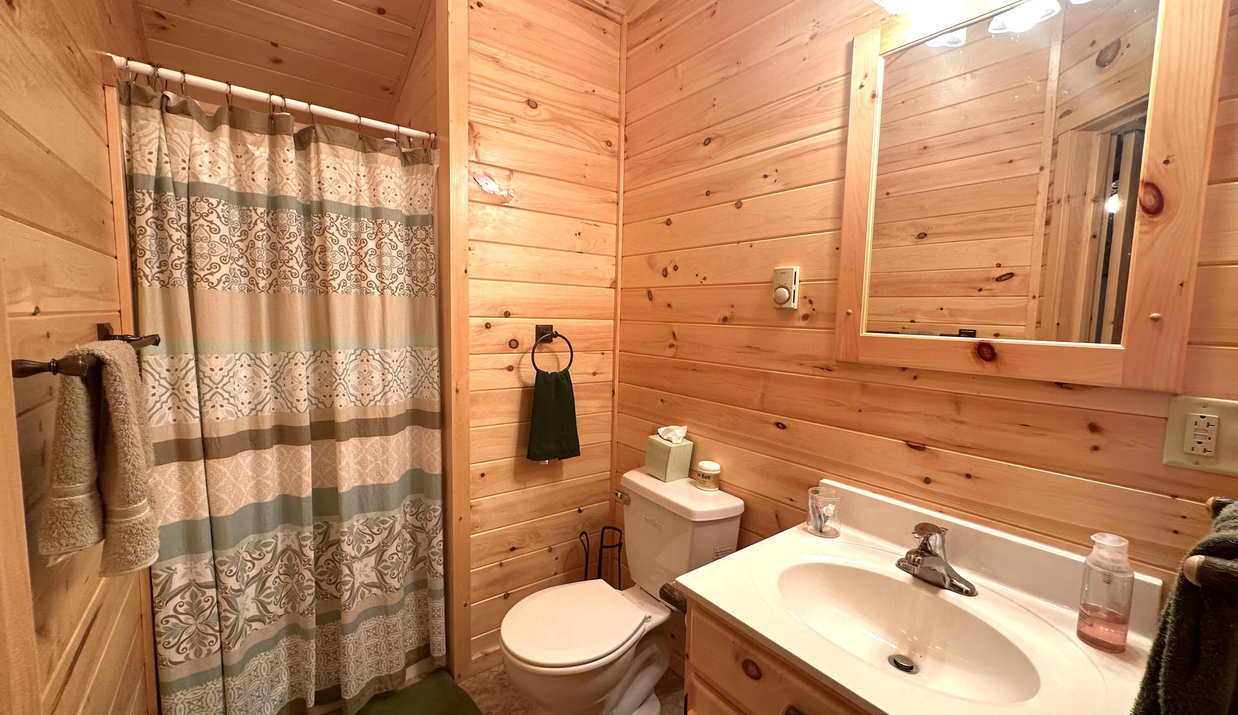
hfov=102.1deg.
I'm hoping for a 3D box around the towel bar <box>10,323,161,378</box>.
[{"bbox_3d":[-0.842,-0.015,0.810,0.088,0.058,0.670,-3,6,-37],"label":"towel bar"}]

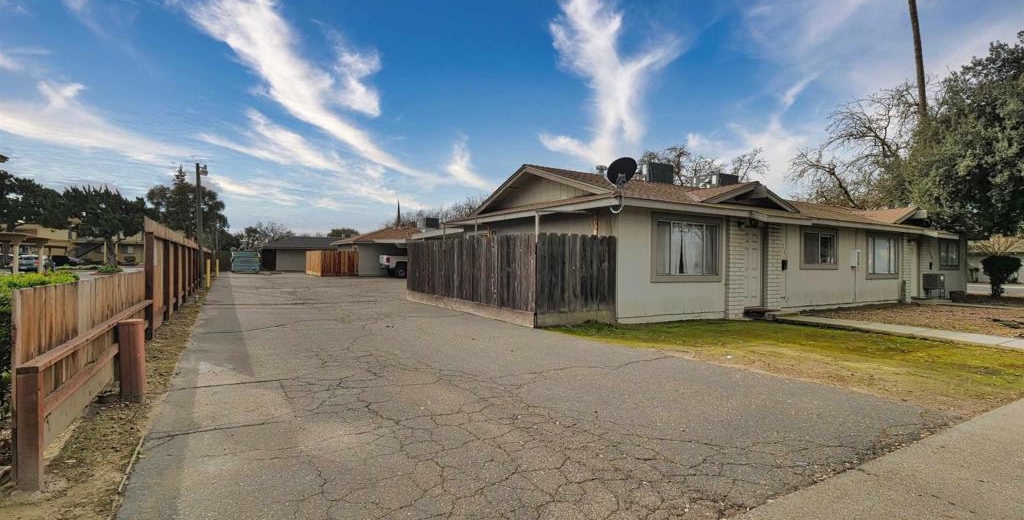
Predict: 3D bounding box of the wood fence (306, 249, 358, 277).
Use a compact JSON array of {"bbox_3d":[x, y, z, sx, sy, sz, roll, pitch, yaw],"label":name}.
[{"bbox_3d":[-13.021,0.253,34.082,2.350,1.700,6.300,1,0,-32],"label":"wood fence"}]

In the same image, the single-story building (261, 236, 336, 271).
[{"bbox_3d":[-21.249,-0.684,52.676,12.000,3.650,6.600,1,0,-32],"label":"single-story building"}]

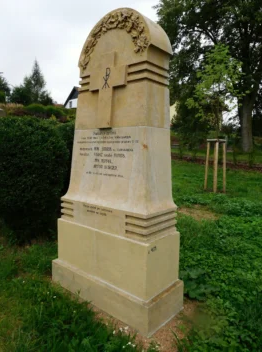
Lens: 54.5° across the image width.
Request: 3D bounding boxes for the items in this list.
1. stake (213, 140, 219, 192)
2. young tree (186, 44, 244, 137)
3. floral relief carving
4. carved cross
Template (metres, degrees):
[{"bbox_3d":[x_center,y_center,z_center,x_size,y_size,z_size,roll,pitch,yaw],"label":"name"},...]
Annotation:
[{"bbox_3d":[3.053,-0.324,9.063,0.080,1.845,0.080,3,6,18],"label":"stake"},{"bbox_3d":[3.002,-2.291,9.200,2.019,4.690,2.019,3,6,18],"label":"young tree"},{"bbox_3d":[-0.201,-1.286,2.379,0.880,0.460,0.085,5,7,40],"label":"floral relief carving"},{"bbox_3d":[-0.220,-0.817,2.434,0.480,0.700,0.055,5,7,40],"label":"carved cross"}]

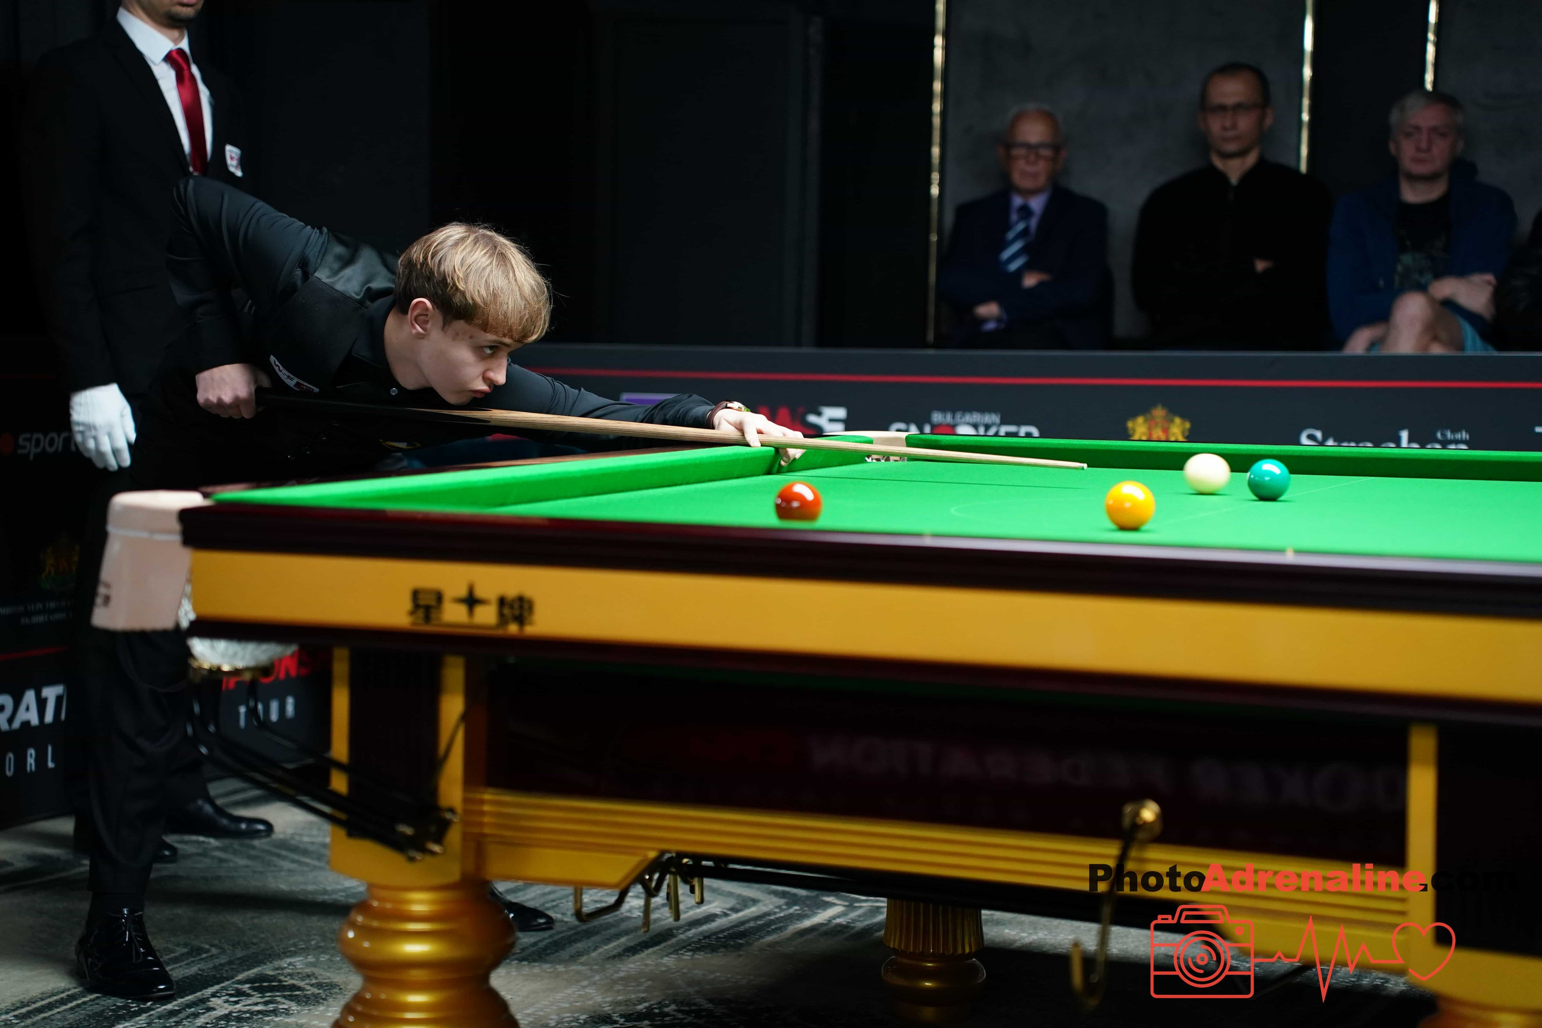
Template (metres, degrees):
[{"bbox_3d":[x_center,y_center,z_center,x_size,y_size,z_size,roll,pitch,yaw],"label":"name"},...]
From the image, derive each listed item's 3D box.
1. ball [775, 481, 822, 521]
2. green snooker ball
[{"bbox_3d":[0.030,-0.010,3.480,0.052,0.052,0.052,1,4,0],"label":"ball"},{"bbox_3d":[0.630,-0.043,4.060,0.052,0.052,0.052,1,4,0],"label":"green snooker ball"}]

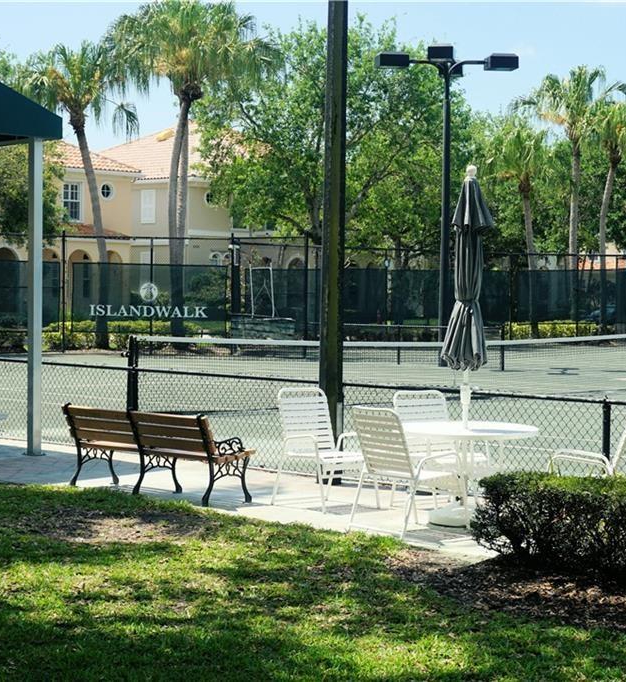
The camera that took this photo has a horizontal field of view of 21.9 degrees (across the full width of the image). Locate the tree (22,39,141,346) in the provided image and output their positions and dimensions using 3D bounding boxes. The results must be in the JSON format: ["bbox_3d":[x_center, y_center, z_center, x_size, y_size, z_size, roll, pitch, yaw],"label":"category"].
[{"bbox_3d":[-6.621,-4.188,46.375,3.400,8.856,3.400,1,2,0],"label":"tree"}]

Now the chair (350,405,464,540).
[{"bbox_3d":[0.697,0.906,11.566,0.710,0.900,0.570,-1,2,-45],"label":"chair"}]

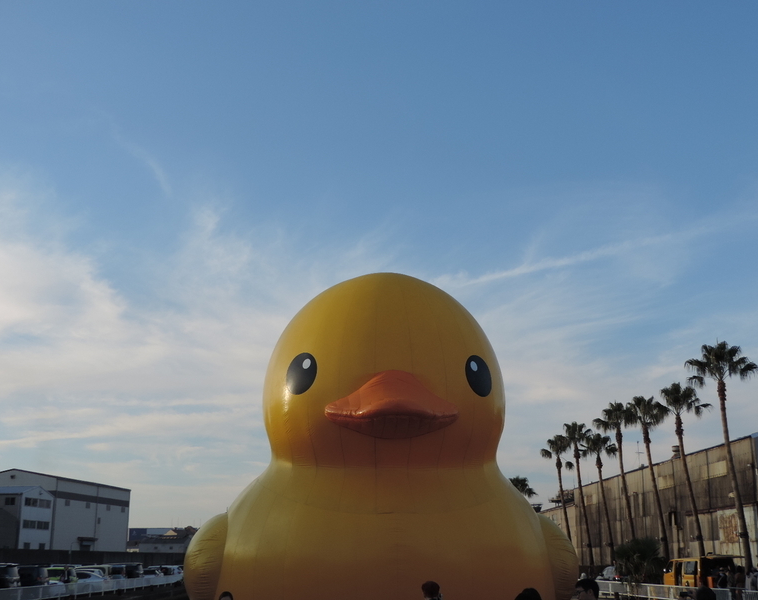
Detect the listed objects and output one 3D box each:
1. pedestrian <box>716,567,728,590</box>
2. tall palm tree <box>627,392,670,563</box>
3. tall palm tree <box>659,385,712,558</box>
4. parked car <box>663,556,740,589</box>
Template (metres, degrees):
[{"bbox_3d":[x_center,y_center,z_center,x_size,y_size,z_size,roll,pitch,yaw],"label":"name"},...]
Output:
[{"bbox_3d":[14.303,11.899,38.296,0.500,1.650,0.350,6,-17,-20],"label":"pedestrian"},{"bbox_3d":[15.741,11.010,52.733,2.494,11.234,2.700,1,-16,-3],"label":"tall palm tree"},{"bbox_3d":[16.224,9.705,47.765,2.804,11.036,2.900,1,-16,-3],"label":"tall palm tree"},{"bbox_3d":[15.221,13.381,44.102,1.720,2.050,4.750,1,-16,-3],"label":"parked car"}]

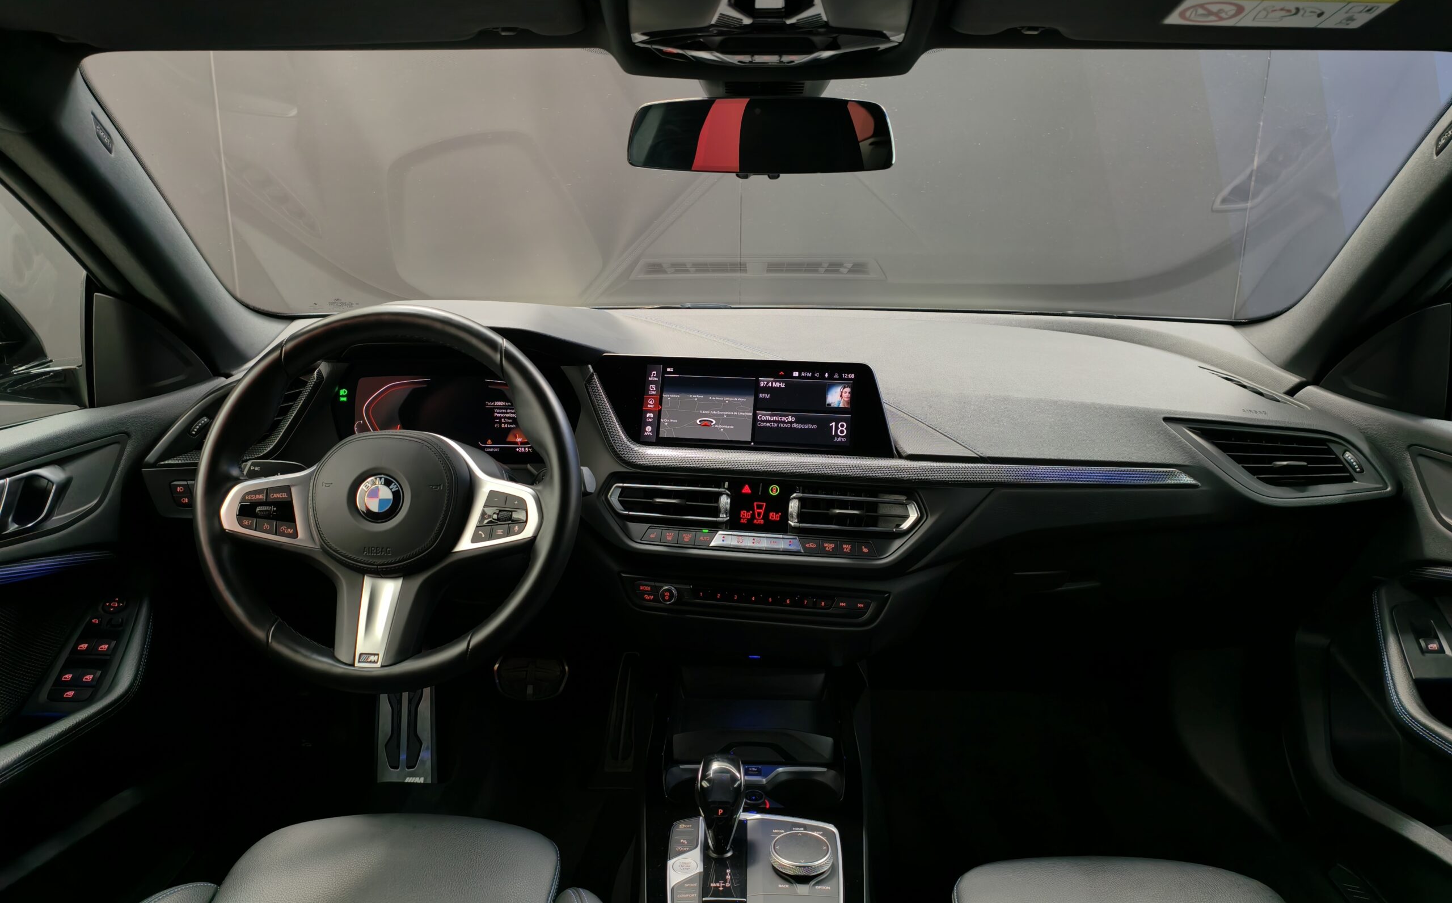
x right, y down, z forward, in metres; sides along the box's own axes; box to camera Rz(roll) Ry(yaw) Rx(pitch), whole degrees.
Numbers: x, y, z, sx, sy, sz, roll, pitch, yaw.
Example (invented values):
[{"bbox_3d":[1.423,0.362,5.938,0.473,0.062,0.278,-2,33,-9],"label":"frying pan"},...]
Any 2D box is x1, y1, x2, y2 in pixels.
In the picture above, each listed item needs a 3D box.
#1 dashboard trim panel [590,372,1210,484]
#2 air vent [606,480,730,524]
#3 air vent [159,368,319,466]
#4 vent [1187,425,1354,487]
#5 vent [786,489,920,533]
[{"bbox_3d":[0.178,-0.028,1.107,0.675,0.110,0.060,2,4,4],"label":"dashboard trim panel"},{"bbox_3d":[-0.067,0.059,1.143,0.140,0.037,0.045,2,9,7],"label":"air vent"},{"bbox_3d":[-0.578,-0.041,1.150,0.170,0.112,0.060,1,2,0],"label":"air vent"},{"bbox_3d":[0.611,0.007,1.084,0.160,0.066,0.060,1,-1,3],"label":"vent"},{"bbox_3d":[0.149,0.069,1.127,0.148,0.039,0.045,2,9,7],"label":"vent"}]

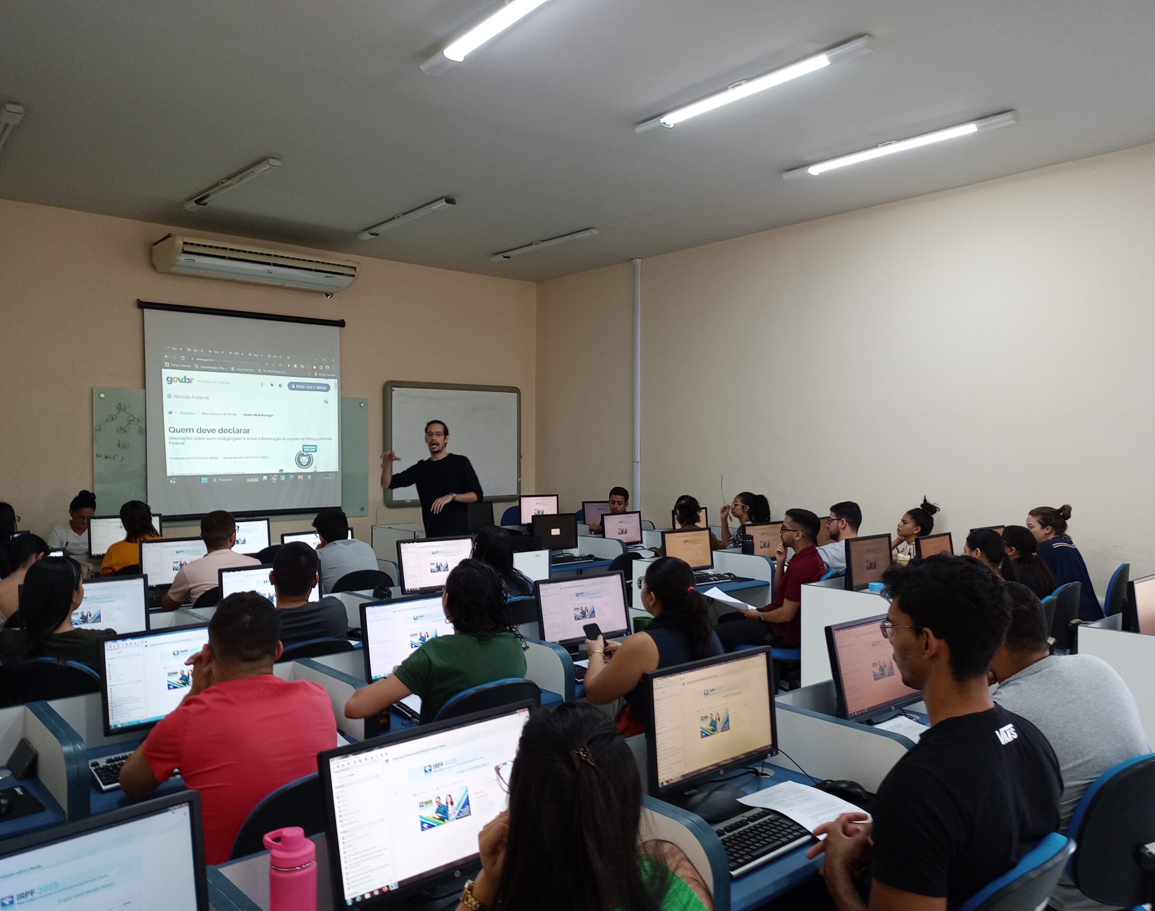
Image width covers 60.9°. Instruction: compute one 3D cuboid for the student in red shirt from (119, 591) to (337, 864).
[{"bbox_3d":[-0.855,0.934,2.426,0.560,1.250,0.800,0,0,-33],"label":"student in red shirt"}]

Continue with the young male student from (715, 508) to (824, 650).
[{"bbox_3d":[1.170,0.950,5.980,0.520,1.270,0.820,0,0,-45],"label":"young male student"}]

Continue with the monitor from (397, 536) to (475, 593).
[{"bbox_3d":[-0.693,0.580,4.824,0.443,0.345,0.180,-1,1,-44],"label":"monitor"}]

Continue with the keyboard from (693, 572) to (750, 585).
[{"bbox_3d":[0.704,0.751,5.814,0.450,0.030,0.160,-1,1,-44],"label":"keyboard"}]

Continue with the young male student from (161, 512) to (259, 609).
[{"bbox_3d":[-1.700,0.887,4.576,0.520,1.280,0.750,-1,1,-44],"label":"young male student"}]

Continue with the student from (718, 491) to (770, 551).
[{"bbox_3d":[1.351,0.906,8.066,0.750,1.230,0.520,0,0,32],"label":"student"}]

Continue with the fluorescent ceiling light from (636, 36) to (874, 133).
[{"bbox_3d":[0.804,-1.788,4.833,0.095,0.062,1.490,0,0,-37],"label":"fluorescent ceiling light"}]

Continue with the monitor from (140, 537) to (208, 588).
[{"bbox_3d":[-2.154,0.613,5.364,0.450,0.325,0.165,0,1,-43],"label":"monitor"}]

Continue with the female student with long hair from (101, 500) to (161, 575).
[{"bbox_3d":[-2.706,0.915,6.083,0.470,1.250,0.750,0,1,-39],"label":"female student with long hair"}]

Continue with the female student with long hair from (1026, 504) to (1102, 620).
[{"bbox_3d":[3.010,0.950,6.170,0.480,1.270,0.700,0,0,-40],"label":"female student with long hair"}]

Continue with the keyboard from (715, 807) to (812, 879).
[{"bbox_3d":[0.407,0.811,2.126,0.450,0.030,0.160,-1,1,-44],"label":"keyboard"}]

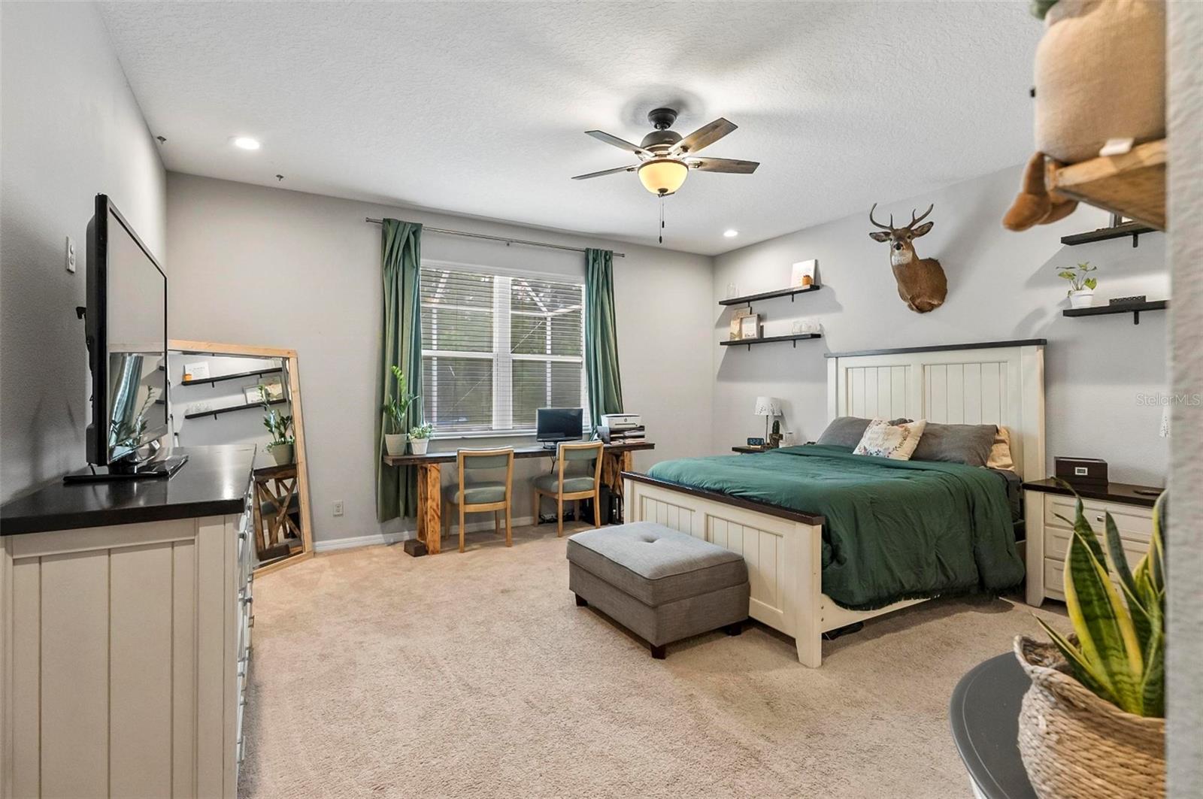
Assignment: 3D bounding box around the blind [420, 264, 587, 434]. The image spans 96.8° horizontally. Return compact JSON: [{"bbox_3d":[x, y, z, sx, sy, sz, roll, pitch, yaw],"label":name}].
[{"bbox_3d":[-0.955,-0.482,5.255,1.770,1.580,0.070,-1,1,-30],"label":"blind"}]

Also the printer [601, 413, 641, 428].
[{"bbox_3d":[0.196,0.210,5.300,0.380,0.140,0.220,-1,1,-29],"label":"printer"}]

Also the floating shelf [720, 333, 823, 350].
[{"bbox_3d":[1.770,-0.597,5.723,0.170,0.100,1.250,-1,1,-30],"label":"floating shelf"}]

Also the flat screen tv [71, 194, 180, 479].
[{"bbox_3d":[-1.675,-0.156,1.940,0.250,0.800,1.230,-1,1,-33],"label":"flat screen tv"}]

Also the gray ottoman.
[{"bbox_3d":[0.299,1.035,3.107,0.600,0.435,0.890,-1,1,-30],"label":"gray ottoman"}]

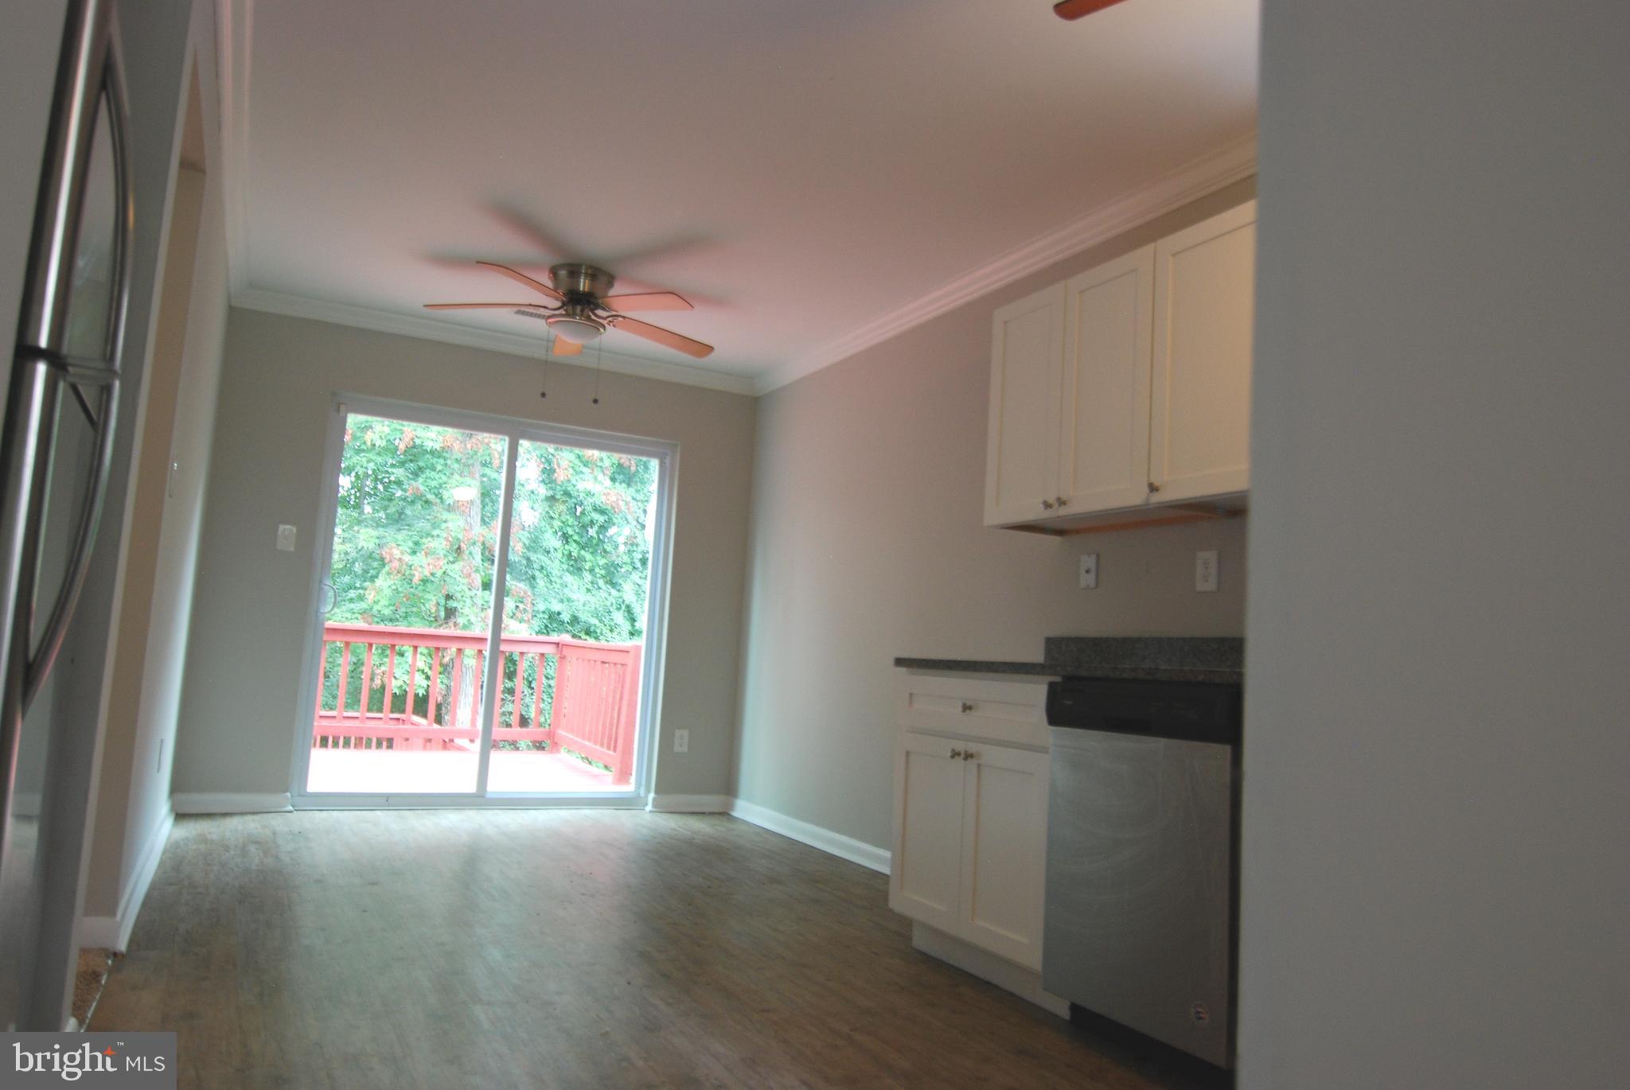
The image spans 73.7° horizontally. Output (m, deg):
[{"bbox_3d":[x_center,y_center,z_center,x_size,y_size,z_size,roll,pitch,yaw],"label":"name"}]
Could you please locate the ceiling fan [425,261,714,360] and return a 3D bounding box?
[{"bbox_3d":[-1.014,-1.019,4.705,1.290,0.300,1.270,6,-7,-26],"label":"ceiling fan"}]

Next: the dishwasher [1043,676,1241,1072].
[{"bbox_3d":[1.005,0.770,2.682,0.615,0.825,0.618,6,-7,-28],"label":"dishwasher"}]

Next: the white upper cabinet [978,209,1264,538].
[{"bbox_3d":[1.027,-0.461,3.349,0.325,0.767,1.150,6,-7,-28],"label":"white upper cabinet"}]

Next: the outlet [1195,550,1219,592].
[{"bbox_3d":[1.185,0.080,3.271,0.010,0.120,0.077,6,-7,-28],"label":"outlet"}]

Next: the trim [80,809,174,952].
[{"bbox_3d":[-2.439,1.114,3.925,0.110,0.092,2.390,6,-7,-28],"label":"trim"}]

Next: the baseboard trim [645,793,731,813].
[{"bbox_3d":[-0.687,1.445,6.089,0.470,0.095,0.018,6,-7,-26],"label":"baseboard trim"}]

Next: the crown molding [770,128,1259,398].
[{"bbox_3d":[0.466,-1.049,4.809,0.080,0.085,3.690,6,-7,-28],"label":"crown molding"}]

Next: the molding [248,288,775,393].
[{"bbox_3d":[-1.563,-1.063,5.824,2.760,0.085,0.080,6,-7,-26],"label":"molding"}]

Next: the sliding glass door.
[{"bbox_3d":[-1.658,0.345,5.734,1.810,2.040,0.120,6,-7,-26],"label":"sliding glass door"}]

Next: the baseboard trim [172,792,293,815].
[{"bbox_3d":[-2.737,1.218,5.103,0.490,0.100,0.018,6,-7,-26],"label":"baseboard trim"}]

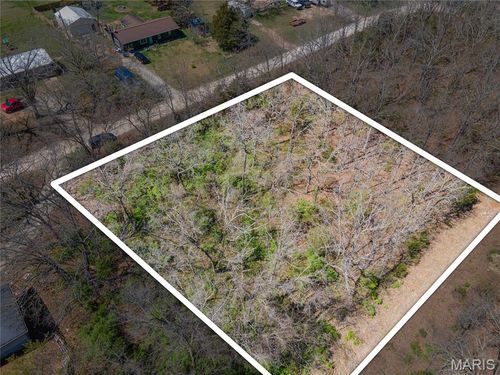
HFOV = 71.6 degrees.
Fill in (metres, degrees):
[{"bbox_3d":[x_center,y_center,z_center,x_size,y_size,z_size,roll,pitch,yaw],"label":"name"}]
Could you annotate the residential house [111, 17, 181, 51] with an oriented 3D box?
[{"bbox_3d":[-27.698,-41.286,92.194,16.074,3.885,8.659,-28,54,-23],"label":"residential house"}]

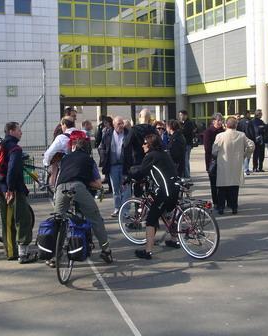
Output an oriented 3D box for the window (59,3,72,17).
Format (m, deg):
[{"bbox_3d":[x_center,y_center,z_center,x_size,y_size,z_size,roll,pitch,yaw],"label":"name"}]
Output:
[{"bbox_3d":[-4.339,-10.007,30.292,0.934,0.900,0.120,-4,7,-25],"label":"window"}]

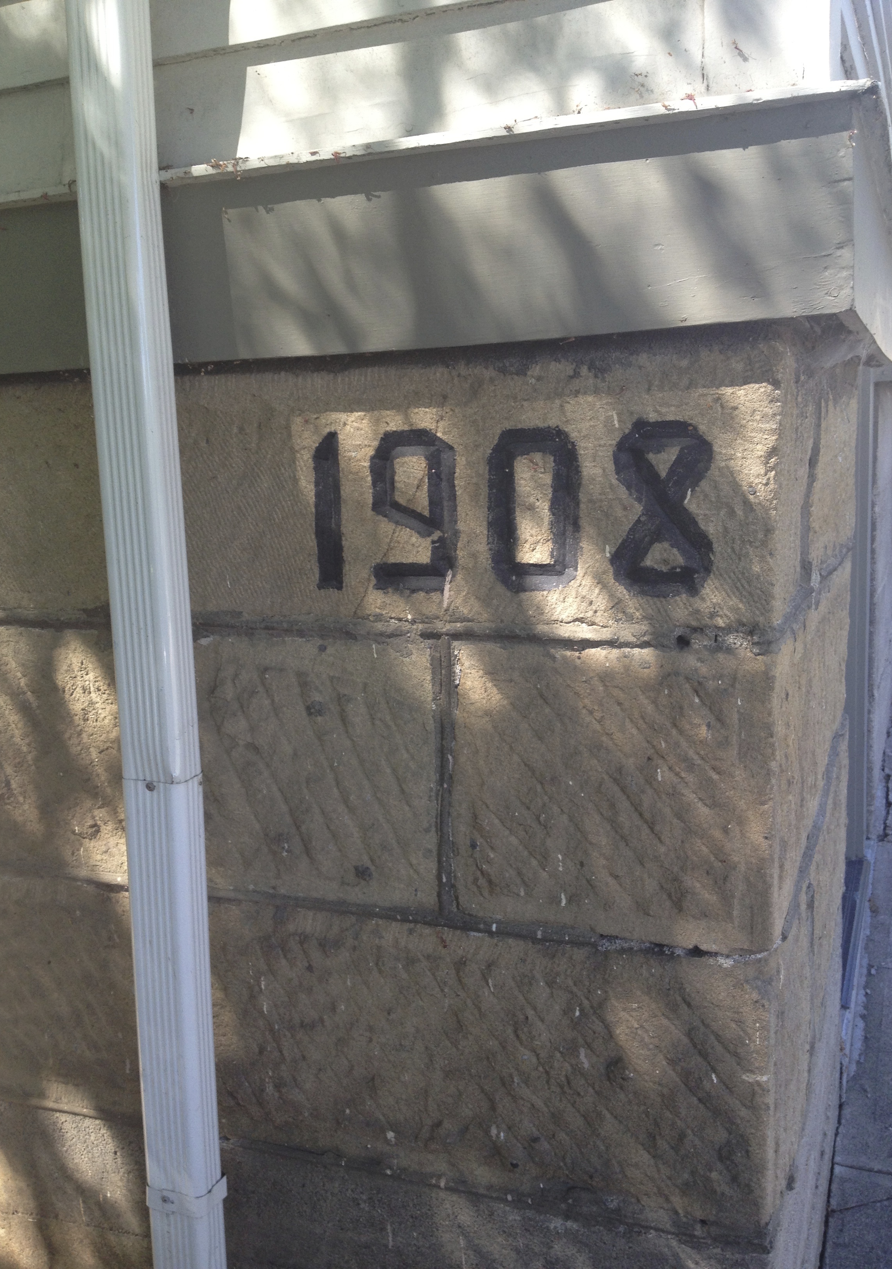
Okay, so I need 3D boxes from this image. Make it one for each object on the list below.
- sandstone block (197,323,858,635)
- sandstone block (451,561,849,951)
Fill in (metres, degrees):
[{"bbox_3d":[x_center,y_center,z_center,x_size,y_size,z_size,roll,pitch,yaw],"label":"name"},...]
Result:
[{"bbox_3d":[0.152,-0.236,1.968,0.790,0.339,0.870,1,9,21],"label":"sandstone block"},{"bbox_3d":[0.371,0.116,2.001,0.389,0.354,0.986,1,9,21],"label":"sandstone block"}]

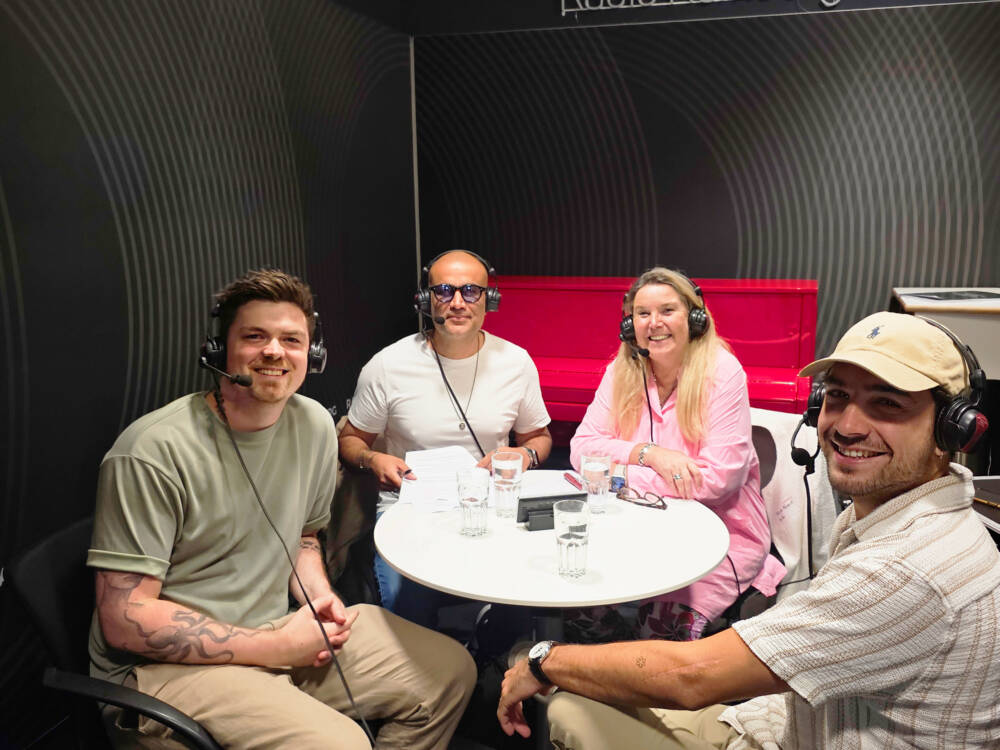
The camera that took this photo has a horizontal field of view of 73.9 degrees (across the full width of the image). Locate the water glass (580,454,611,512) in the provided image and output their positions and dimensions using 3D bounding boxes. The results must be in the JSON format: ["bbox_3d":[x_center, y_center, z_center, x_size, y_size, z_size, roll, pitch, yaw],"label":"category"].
[{"bbox_3d":[0.221,0.248,1.512,0.069,0.127,0.069,-1,9,0],"label":"water glass"}]

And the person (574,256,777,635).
[{"bbox_3d":[0.453,0.370,1.757,0.560,1.300,0.720,4,10,26],"label":"person"}]

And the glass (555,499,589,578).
[{"bbox_3d":[0.131,0.298,1.205,0.069,0.127,0.069,-1,9,0],"label":"glass"}]

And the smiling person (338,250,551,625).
[{"bbox_3d":[-0.143,0.349,1.776,0.570,1.330,0.730,-1,9,-3],"label":"smiling person"}]

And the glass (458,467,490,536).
[{"bbox_3d":[-0.055,0.269,1.401,0.069,0.127,0.069,-1,9,0],"label":"glass"}]

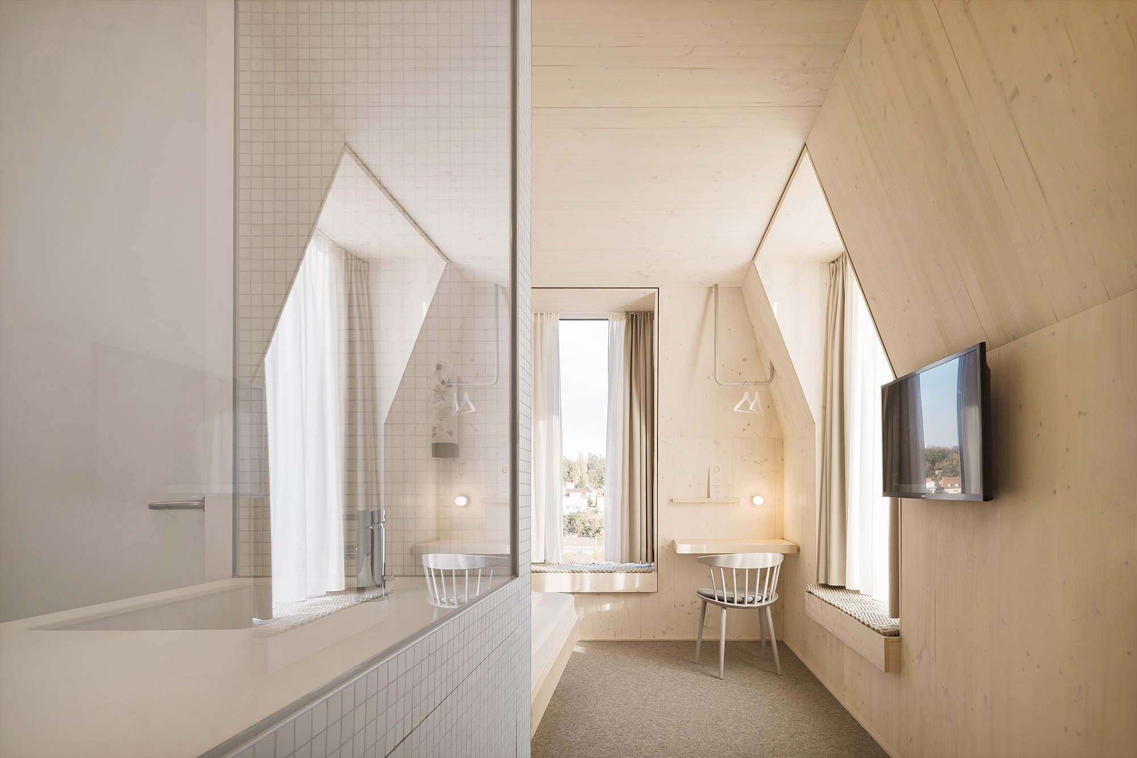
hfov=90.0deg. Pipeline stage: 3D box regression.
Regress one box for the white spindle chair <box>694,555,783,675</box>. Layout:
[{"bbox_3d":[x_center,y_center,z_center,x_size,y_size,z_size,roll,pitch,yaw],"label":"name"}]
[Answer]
[{"bbox_3d":[1.100,1.492,3.660,0.530,0.735,0.485,1,-9,-7],"label":"white spindle chair"}]

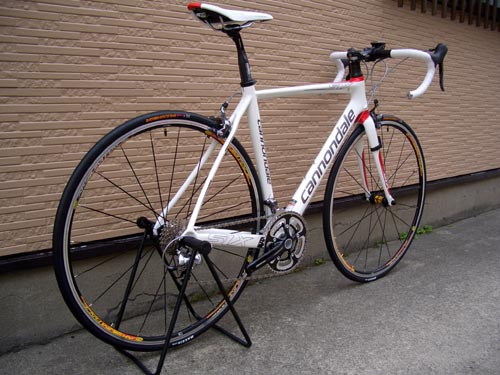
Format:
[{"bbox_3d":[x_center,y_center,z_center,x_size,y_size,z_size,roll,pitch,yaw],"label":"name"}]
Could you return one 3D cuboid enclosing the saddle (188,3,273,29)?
[{"bbox_3d":[-0.037,-0.478,1.438,0.276,0.066,0.135,-7,12,-41],"label":"saddle"}]

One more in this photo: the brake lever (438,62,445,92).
[{"bbox_3d":[0.692,-0.397,1.826,0.026,0.108,0.018,-8,13,-41],"label":"brake lever"}]

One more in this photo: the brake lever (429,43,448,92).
[{"bbox_3d":[0.673,-0.430,1.807,0.105,0.168,0.048,-8,13,-41],"label":"brake lever"}]

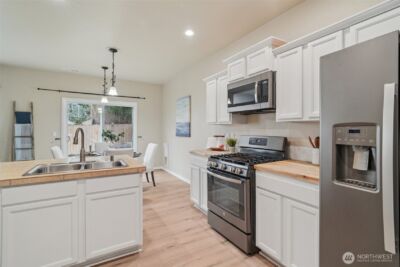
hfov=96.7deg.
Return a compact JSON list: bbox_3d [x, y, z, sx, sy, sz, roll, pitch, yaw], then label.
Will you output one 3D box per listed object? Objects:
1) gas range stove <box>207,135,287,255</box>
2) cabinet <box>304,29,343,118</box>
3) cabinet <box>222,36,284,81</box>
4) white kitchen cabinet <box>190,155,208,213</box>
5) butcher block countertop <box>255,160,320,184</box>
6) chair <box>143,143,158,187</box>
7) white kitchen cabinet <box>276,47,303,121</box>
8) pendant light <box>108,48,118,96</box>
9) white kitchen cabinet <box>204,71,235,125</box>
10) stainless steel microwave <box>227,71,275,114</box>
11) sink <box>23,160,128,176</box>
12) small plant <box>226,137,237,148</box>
[{"bbox_3d":[0.590,0.651,2.304,0.750,1.215,0.760,0,0,-33],"label":"gas range stove"},{"bbox_3d":[1.237,-0.497,1.705,0.330,0.753,0.319,0,0,-33],"label":"cabinet"},{"bbox_3d":[0.744,-0.881,2.390,0.425,0.350,0.790,0,0,-33],"label":"cabinet"},{"bbox_3d":[0.282,0.818,2.919,0.625,0.877,0.607,0,0,-33],"label":"white kitchen cabinet"},{"bbox_3d":[1.016,0.365,1.754,0.646,0.038,0.627,0,0,-33],"label":"butcher block countertop"},{"bbox_3d":[-1.371,0.745,4.207,0.610,1.005,0.500,0,0,-33],"label":"chair"},{"bbox_3d":[1.067,-0.498,1.971,0.330,0.753,0.300,0,0,-33],"label":"white kitchen cabinet"},{"bbox_3d":[-1.630,-1.141,3.348,0.170,0.862,0.170,0,0,-33],"label":"pendant light"},{"bbox_3d":[0.406,-0.535,2.994,0.340,0.798,0.640,0,0,-33],"label":"white kitchen cabinet"},{"bbox_3d":[0.753,-0.490,2.397,0.400,0.418,0.760,0,0,-33],"label":"stainless steel microwave"},{"bbox_3d":[-1.221,0.432,1.865,0.815,0.200,0.565,0,0,-33],"label":"sink"},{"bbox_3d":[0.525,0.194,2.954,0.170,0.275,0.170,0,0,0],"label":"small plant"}]

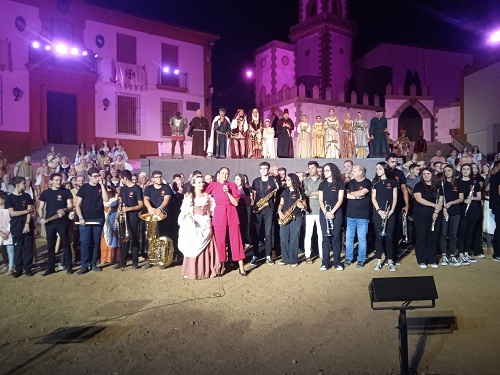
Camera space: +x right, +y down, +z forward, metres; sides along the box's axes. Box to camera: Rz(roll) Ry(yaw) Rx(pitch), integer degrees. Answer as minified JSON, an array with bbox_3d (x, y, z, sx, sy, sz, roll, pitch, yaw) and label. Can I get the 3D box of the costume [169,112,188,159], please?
[{"bbox_3d":[-2.560,-1.870,14.600,0.680,1.710,0.420,0,0,-6],"label":"costume"}]

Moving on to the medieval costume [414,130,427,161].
[{"bbox_3d":[7.700,-1.780,18.300,0.560,1.660,0.380,0,0,14],"label":"medieval costume"}]

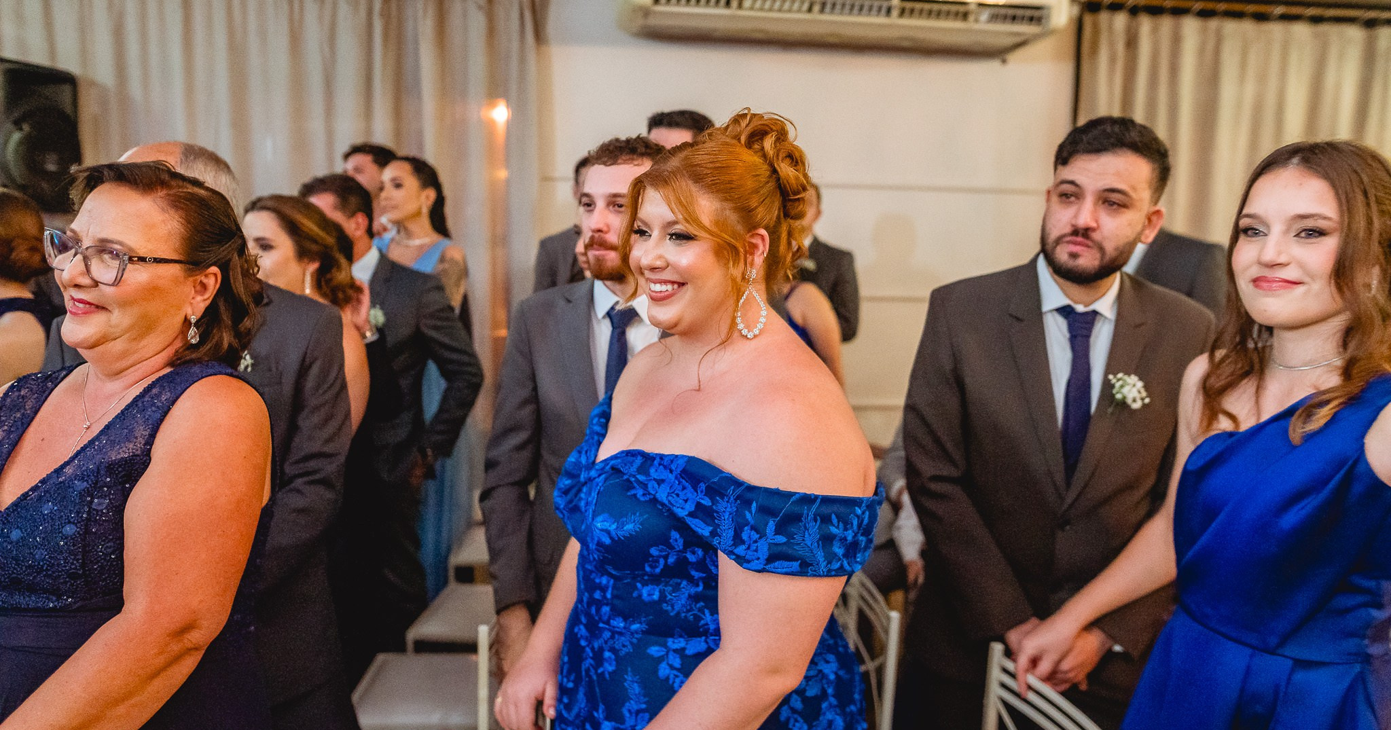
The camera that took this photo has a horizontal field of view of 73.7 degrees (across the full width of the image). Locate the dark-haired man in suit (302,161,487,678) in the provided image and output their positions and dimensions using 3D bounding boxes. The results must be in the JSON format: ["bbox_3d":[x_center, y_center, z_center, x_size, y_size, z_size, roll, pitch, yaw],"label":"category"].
[{"bbox_3d":[-0.886,0.331,2.598,0.360,1.696,0.580,-4,9,-32],"label":"dark-haired man in suit"}]

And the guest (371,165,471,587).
[{"bbox_3d":[-0.891,0.215,3.104,0.360,1.783,0.460,-5,10,-38],"label":"guest"}]

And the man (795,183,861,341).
[{"bbox_3d":[0.305,0.215,3.302,0.520,1.764,0.320,5,9,30],"label":"man"}]

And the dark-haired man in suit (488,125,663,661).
[{"bbox_3d":[-0.151,0.418,1.920,0.530,1.733,0.330,5,9,27],"label":"dark-haired man in suit"}]

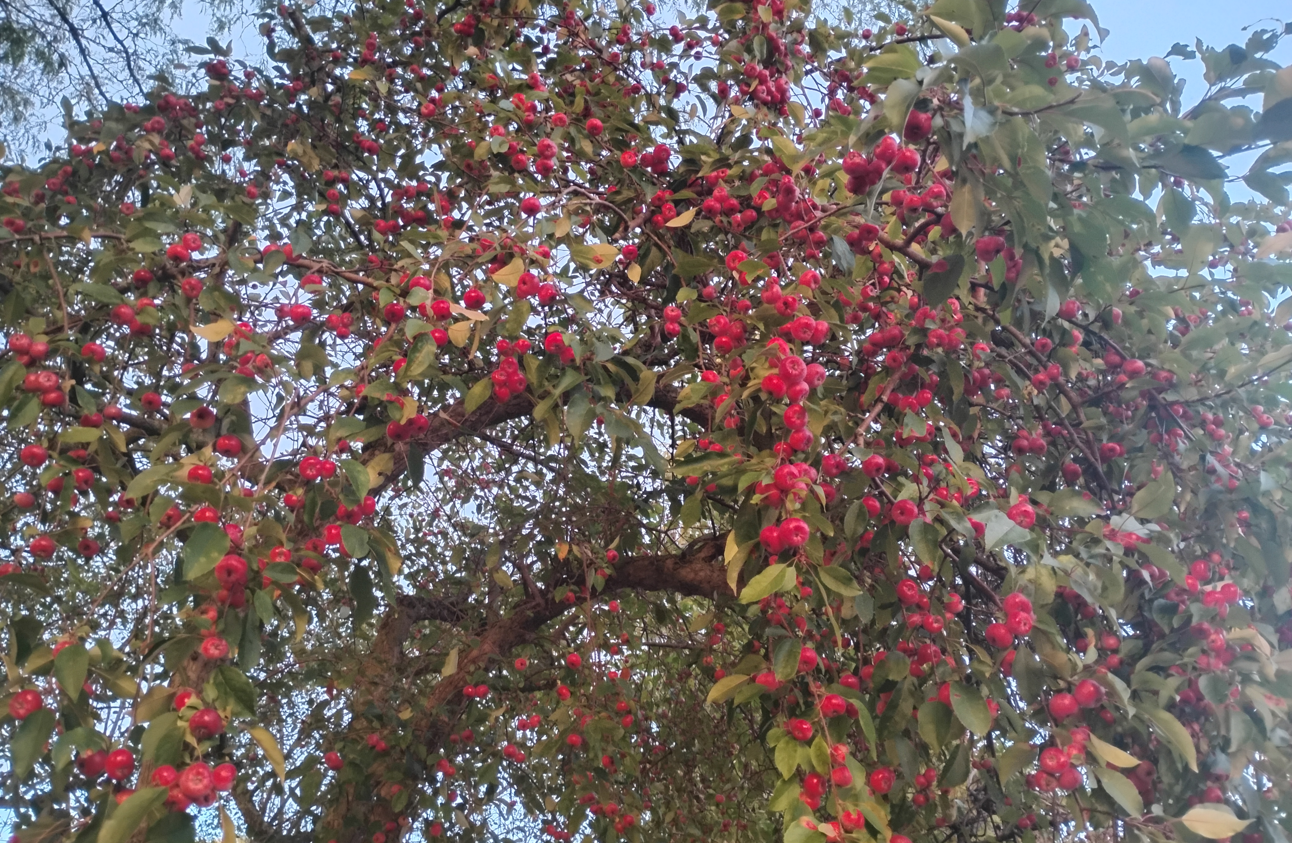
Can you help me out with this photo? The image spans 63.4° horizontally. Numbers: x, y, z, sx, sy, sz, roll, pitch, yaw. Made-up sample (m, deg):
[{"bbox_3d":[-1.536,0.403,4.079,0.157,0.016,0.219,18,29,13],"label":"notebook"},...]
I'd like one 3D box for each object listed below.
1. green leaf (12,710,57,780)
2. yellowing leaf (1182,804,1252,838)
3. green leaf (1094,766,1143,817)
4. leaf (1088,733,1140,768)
[{"bbox_3d":[-0.527,0.277,0.900,0.032,0.063,0.014,19,-24,-24],"label":"green leaf"},{"bbox_3d":[0.507,0.352,0.930,0.058,0.026,0.012,-18,-1,22],"label":"yellowing leaf"},{"bbox_3d":[0.421,0.330,0.930,0.011,0.051,0.023,0,-47,-48],"label":"green leaf"},{"bbox_3d":[0.469,0.331,1.050,0.059,0.026,0.016,31,23,29],"label":"leaf"}]

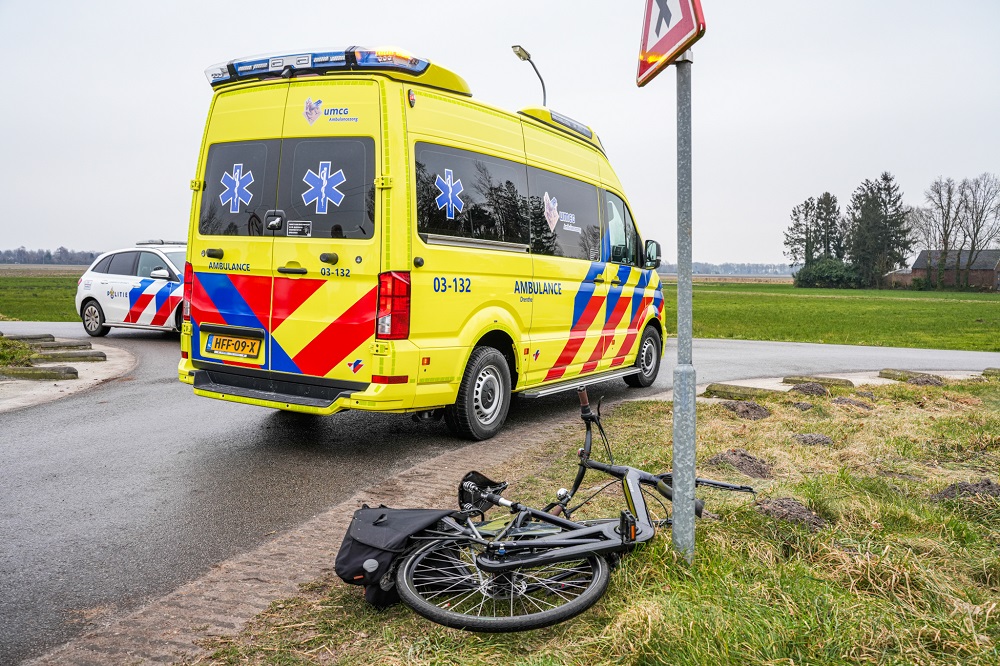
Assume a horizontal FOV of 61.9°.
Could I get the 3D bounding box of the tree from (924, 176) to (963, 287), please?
[{"bbox_3d":[52.176,-11.882,98.000,4.600,13.200,4.600,4,5,27],"label":"tree"}]

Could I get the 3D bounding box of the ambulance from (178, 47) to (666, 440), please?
[{"bbox_3d":[-0.102,-0.716,8.041,2.150,2.740,6.040,5,5,29],"label":"ambulance"}]

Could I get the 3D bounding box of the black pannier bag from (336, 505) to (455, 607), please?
[{"bbox_3d":[-0.370,0.830,3.060,0.400,0.300,0.380,5,6,38],"label":"black pannier bag"}]

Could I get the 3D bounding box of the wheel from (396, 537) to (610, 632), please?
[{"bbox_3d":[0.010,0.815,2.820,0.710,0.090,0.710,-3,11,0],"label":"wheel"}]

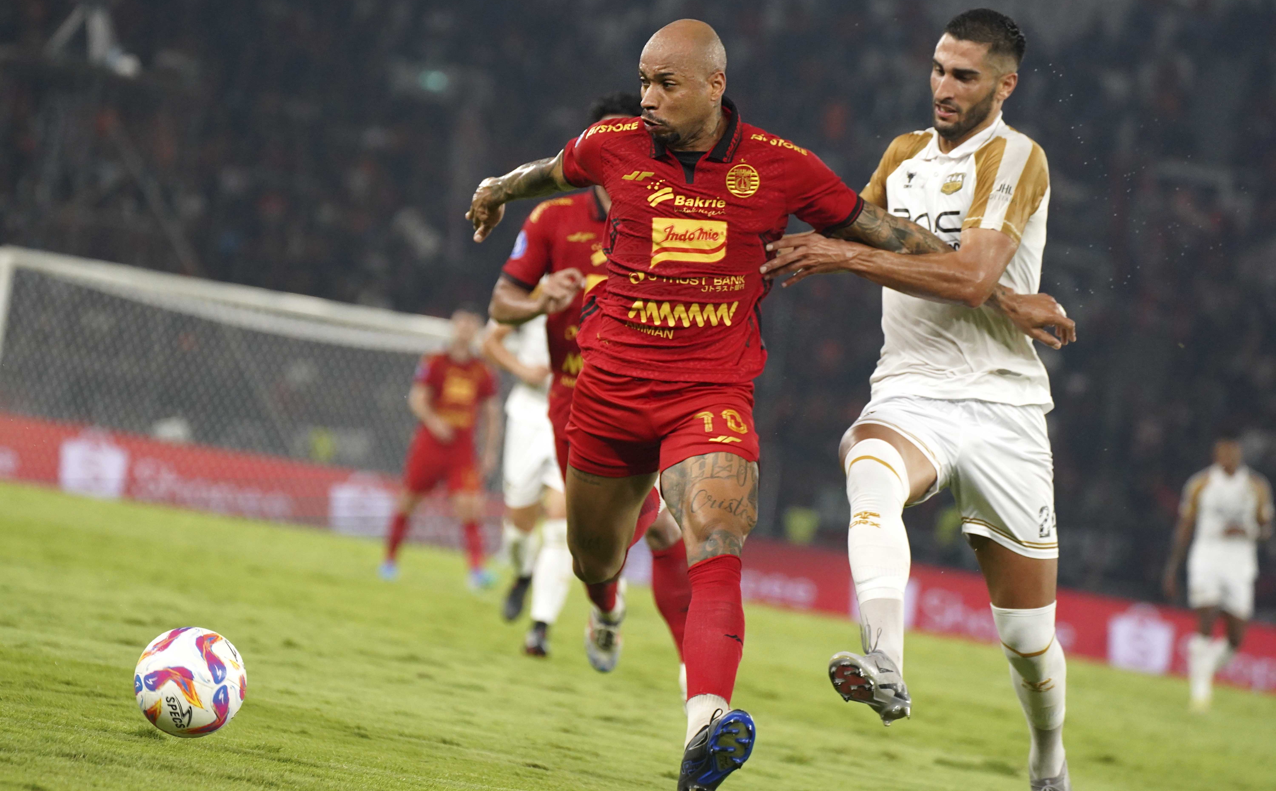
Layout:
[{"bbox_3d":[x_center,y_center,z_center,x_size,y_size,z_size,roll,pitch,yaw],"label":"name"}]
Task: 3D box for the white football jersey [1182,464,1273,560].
[{"bbox_3d":[3.848,0.747,60.500,0.540,0.580,0.320,9,-1,0],"label":"white football jersey"}]

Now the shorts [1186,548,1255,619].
[{"bbox_3d":[3.806,1.215,60.500,0.420,0.450,0.310,9,-1,0],"label":"shorts"}]

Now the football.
[{"bbox_3d":[-0.884,0.568,18.350,0.220,0.220,0.220,9,-1,0],"label":"football"}]

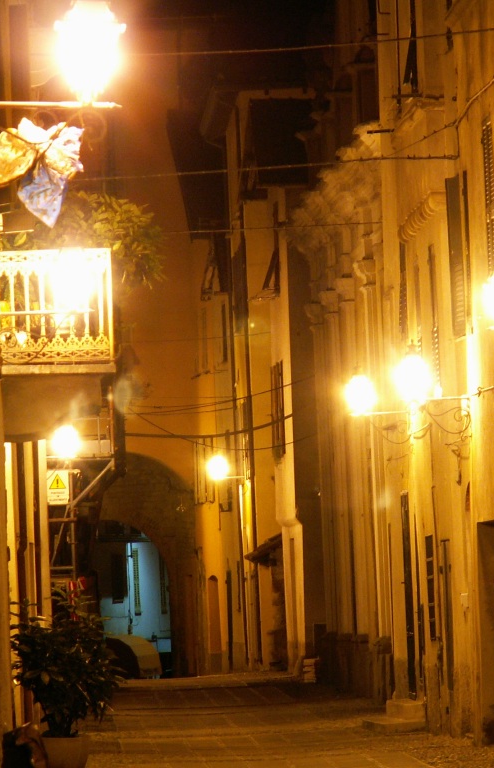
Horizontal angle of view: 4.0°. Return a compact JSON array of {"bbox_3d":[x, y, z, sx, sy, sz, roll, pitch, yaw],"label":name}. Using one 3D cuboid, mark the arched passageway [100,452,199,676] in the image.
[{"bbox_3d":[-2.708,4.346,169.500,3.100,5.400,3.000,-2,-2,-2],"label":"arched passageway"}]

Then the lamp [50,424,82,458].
[{"bbox_3d":[-3.000,0.956,117.000,0.440,0.620,0.440,-2,-2,-2],"label":"lamp"}]

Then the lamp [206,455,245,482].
[{"bbox_3d":[-0.479,1.840,157.000,0.880,0.660,0.420,-2,-2,-2],"label":"lamp"}]

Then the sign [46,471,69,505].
[{"bbox_3d":[-3.168,1.740,118.000,0.370,0.575,0.030,-2,-2,-2],"label":"sign"}]

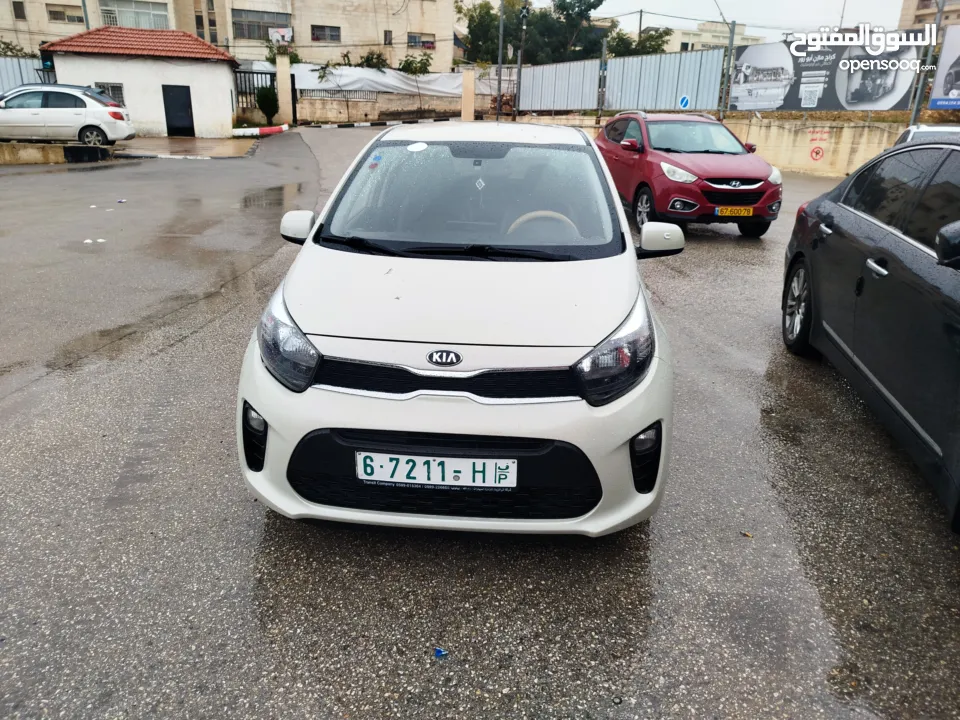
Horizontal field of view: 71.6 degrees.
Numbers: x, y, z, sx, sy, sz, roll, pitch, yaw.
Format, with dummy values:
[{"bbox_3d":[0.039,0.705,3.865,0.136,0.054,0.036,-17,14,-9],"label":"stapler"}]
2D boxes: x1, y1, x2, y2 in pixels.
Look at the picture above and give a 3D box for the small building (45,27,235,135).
[{"bbox_3d":[-13.068,-11.059,26.553,6.550,3.980,3.750,-3,19,-16],"label":"small building"}]

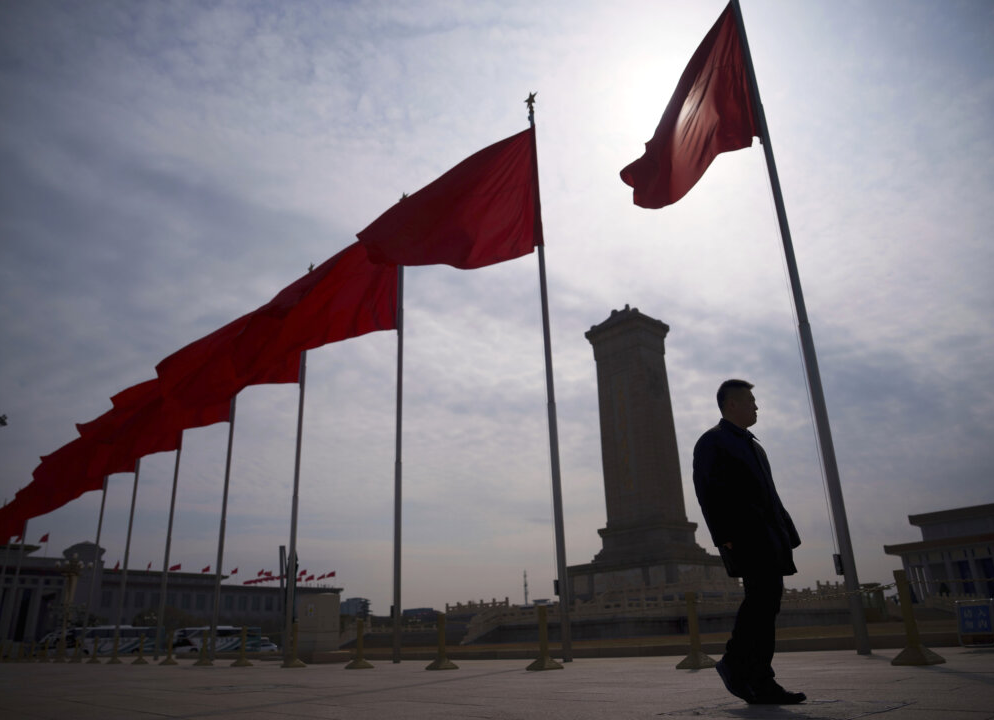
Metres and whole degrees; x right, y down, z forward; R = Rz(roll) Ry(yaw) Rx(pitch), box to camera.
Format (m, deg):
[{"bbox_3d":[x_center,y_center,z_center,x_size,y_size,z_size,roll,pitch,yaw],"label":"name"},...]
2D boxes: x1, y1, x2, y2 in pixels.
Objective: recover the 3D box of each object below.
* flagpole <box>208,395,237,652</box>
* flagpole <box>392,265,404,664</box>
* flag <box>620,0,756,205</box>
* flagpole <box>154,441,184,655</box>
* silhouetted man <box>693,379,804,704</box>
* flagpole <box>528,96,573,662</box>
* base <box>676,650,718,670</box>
[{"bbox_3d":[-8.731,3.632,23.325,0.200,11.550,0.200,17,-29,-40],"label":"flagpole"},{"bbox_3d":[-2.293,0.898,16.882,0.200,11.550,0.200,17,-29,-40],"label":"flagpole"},{"bbox_3d":[2.876,-4.205,11.215,2.473,4.566,1.100,2,-22,-9],"label":"flag"},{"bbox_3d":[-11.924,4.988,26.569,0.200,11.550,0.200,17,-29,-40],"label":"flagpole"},{"bbox_3d":[1.388,0.950,4.029,0.520,1.770,0.550,-11,-23,20],"label":"silhouetted man"},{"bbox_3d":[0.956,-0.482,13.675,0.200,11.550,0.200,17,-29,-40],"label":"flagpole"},{"bbox_3d":[2.041,3.044,7.292,0.310,0.170,0.310,17,-29,-40],"label":"base"}]

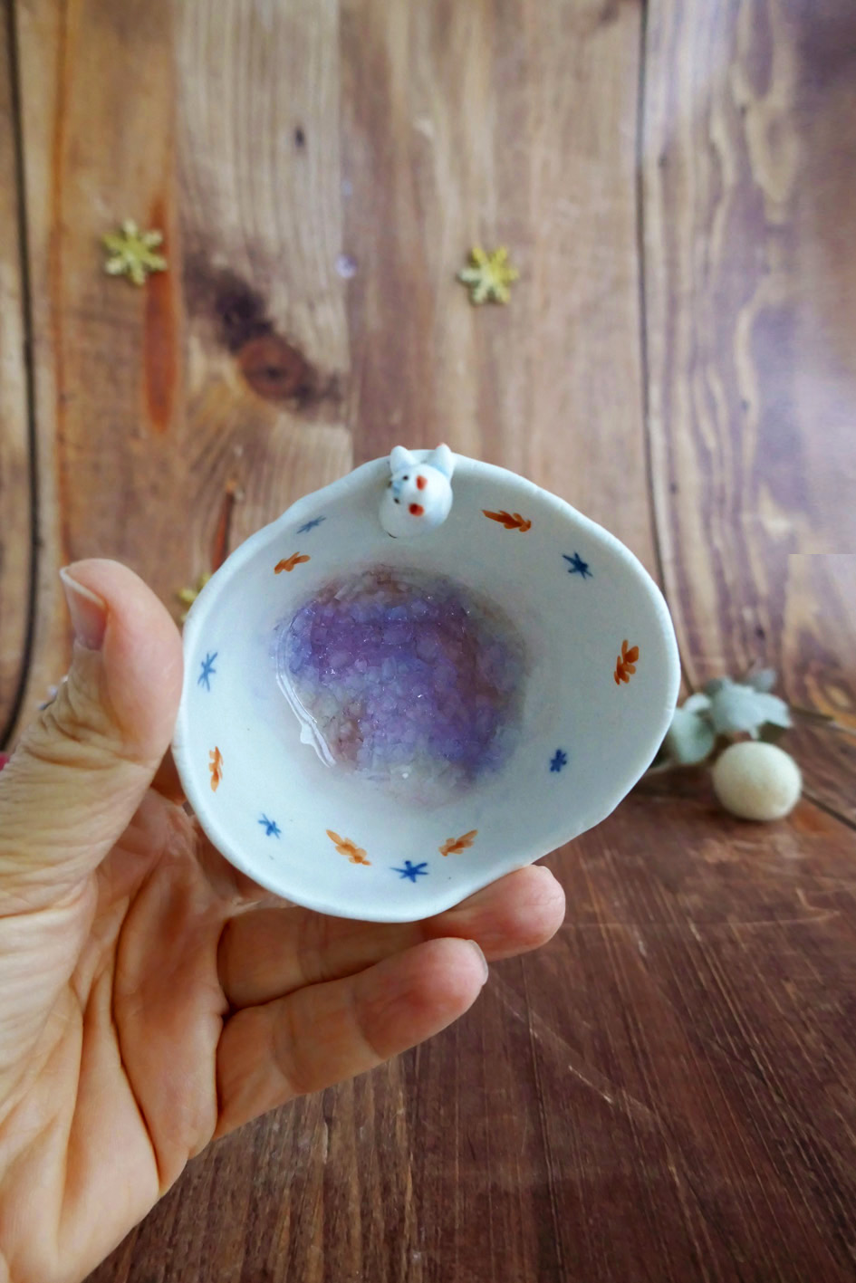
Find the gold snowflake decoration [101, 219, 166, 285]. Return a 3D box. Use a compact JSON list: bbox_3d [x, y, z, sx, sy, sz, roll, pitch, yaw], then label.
[{"bbox_3d":[-0.159,-0.212,0.485,0.033,0.036,0.004,-10,9,-7],"label":"gold snowflake decoration"}]

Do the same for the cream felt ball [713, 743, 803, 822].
[{"bbox_3d":[0.139,0.058,0.375,0.035,0.034,0.035,0,12,0],"label":"cream felt ball"}]

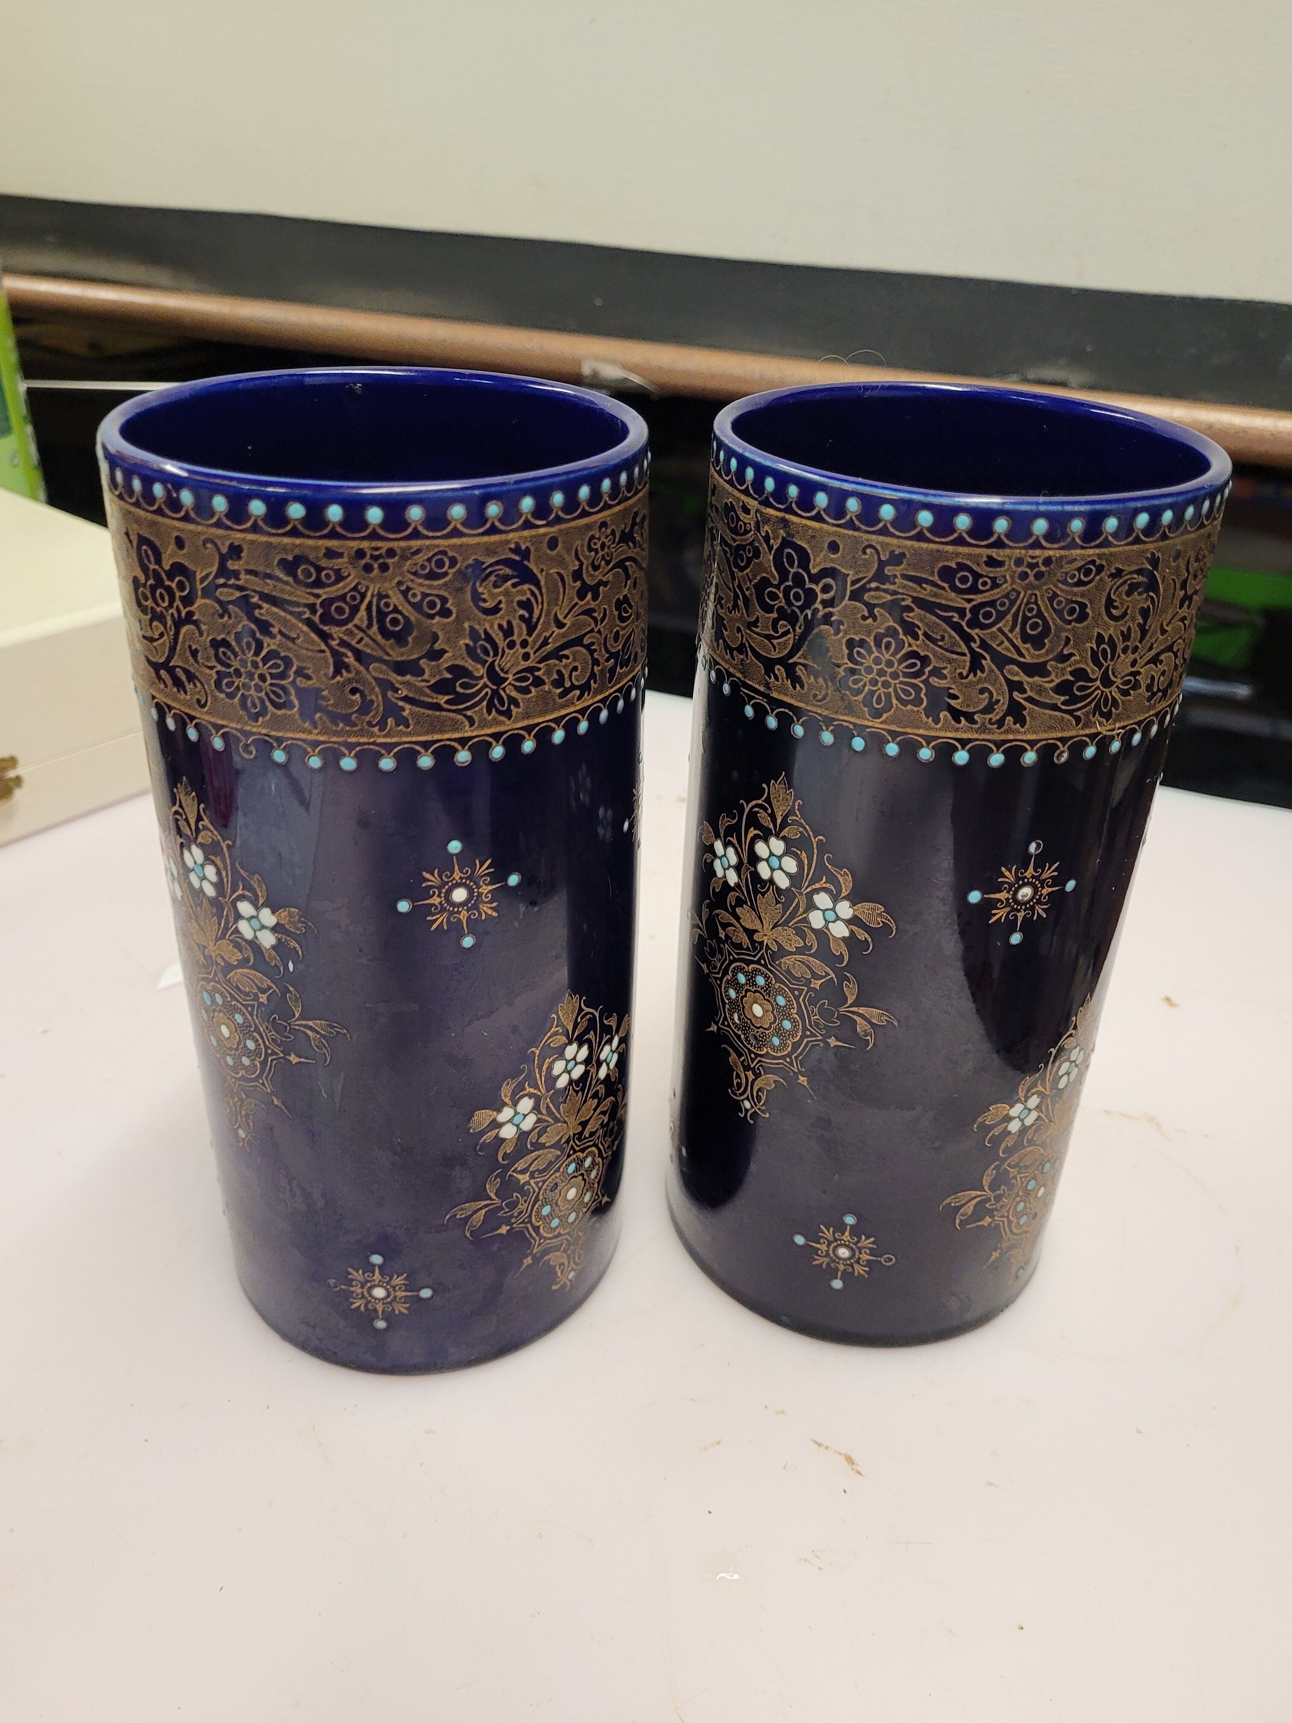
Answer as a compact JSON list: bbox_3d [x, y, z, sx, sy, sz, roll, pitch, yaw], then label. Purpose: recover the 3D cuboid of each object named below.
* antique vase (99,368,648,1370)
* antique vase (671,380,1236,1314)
[{"bbox_3d":[-0.053,0.006,0.296,0.103,0.207,0.103,2,31,0],"label":"antique vase"},{"bbox_3d":[0.061,0.004,0.311,0.103,0.207,0.103,2,31,0],"label":"antique vase"}]

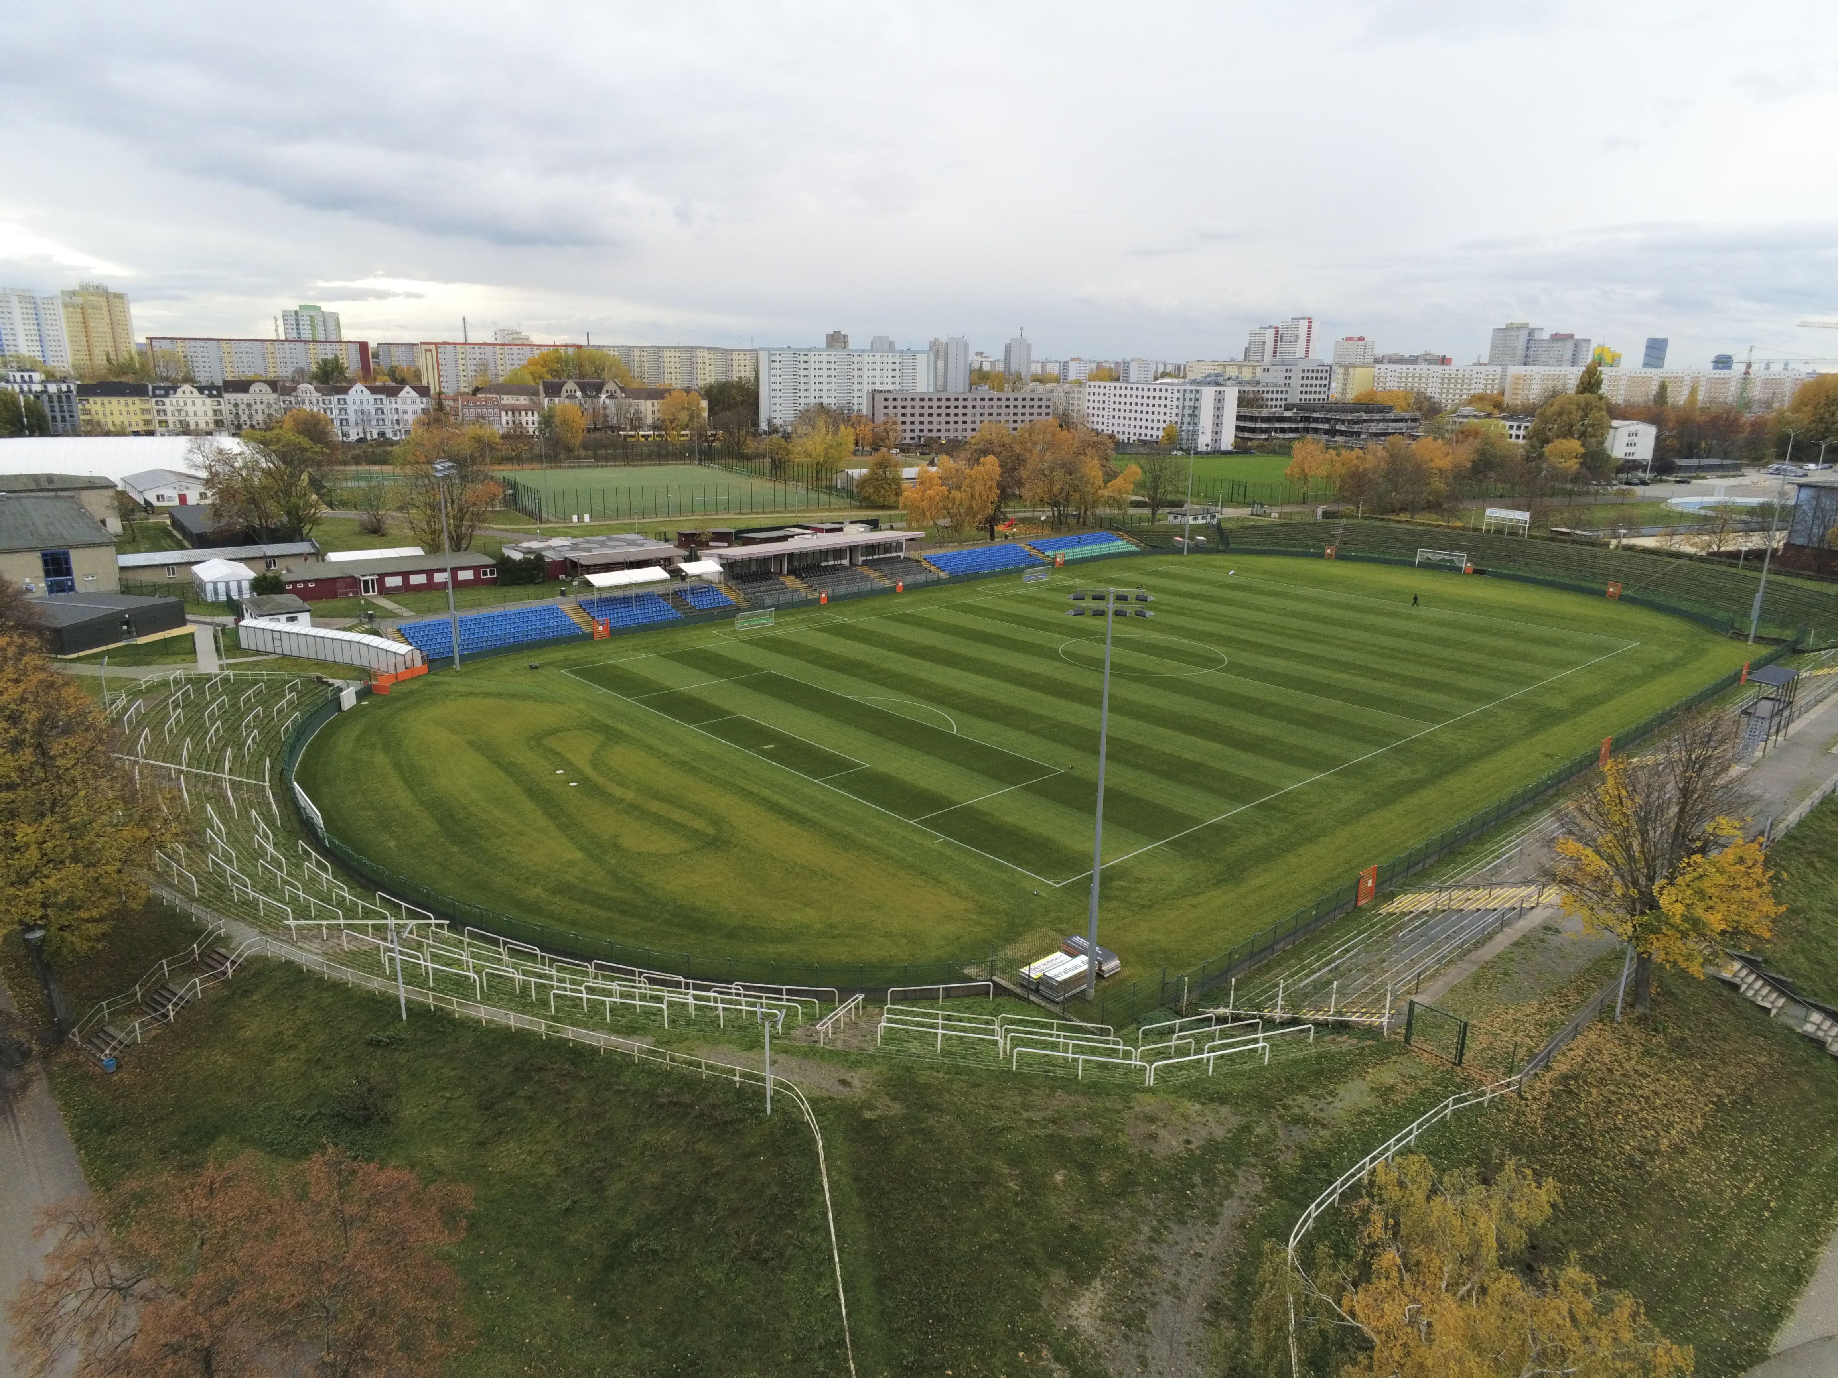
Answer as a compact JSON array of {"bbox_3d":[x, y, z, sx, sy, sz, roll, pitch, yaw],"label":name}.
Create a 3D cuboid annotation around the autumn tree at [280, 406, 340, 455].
[{"bbox_3d":[-146.749,-59.398,294.061,14.634,16.646,14.634,-7,18,-25],"label":"autumn tree"}]

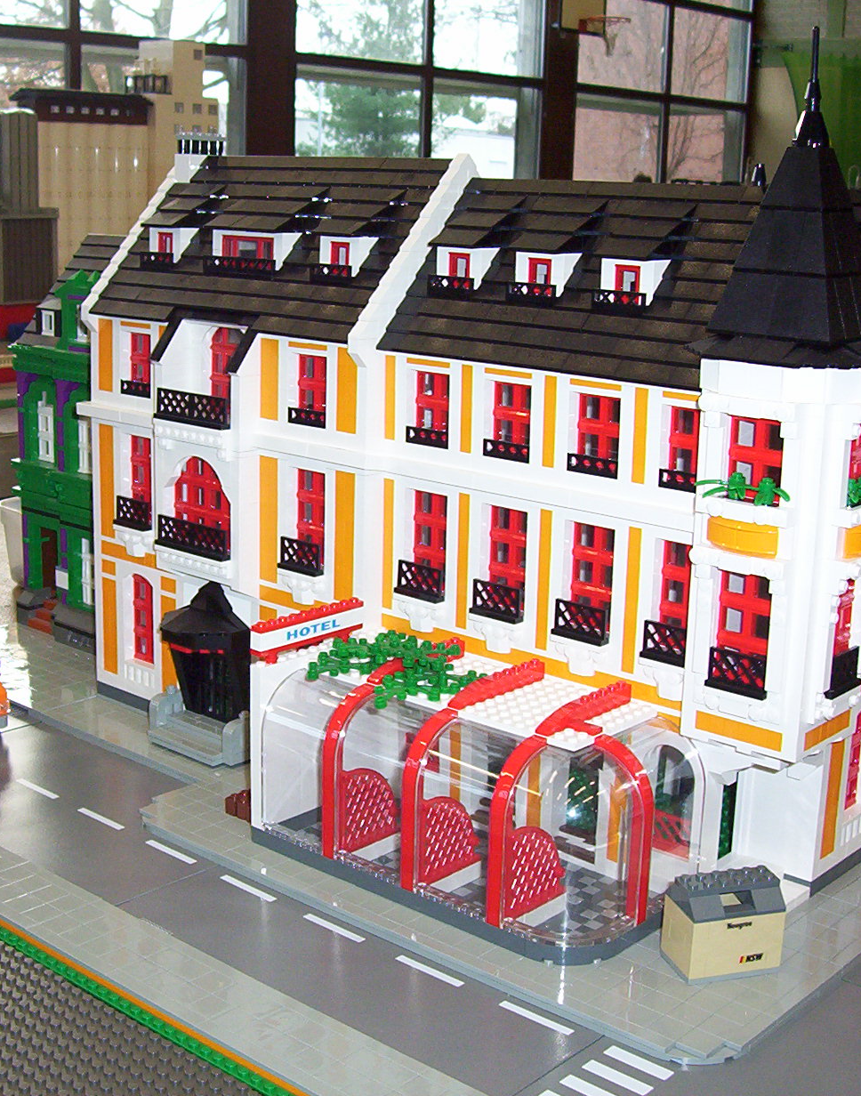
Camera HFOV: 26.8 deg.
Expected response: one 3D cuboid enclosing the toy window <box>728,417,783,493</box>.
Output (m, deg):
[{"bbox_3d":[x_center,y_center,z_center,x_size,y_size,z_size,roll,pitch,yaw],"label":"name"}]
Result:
[{"bbox_3d":[0.157,-0.041,0.851,0.032,0.038,0.008,13,18,39],"label":"toy window"}]

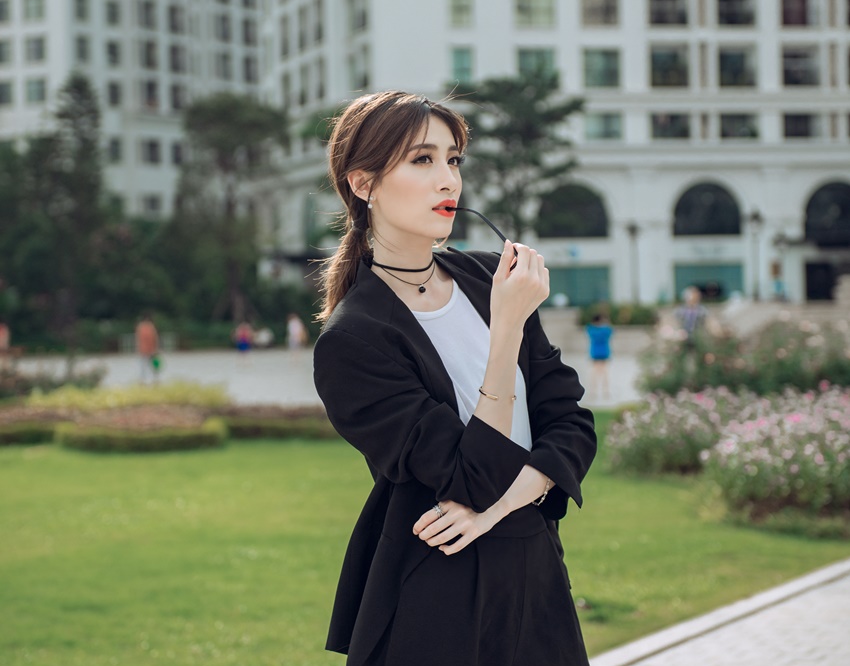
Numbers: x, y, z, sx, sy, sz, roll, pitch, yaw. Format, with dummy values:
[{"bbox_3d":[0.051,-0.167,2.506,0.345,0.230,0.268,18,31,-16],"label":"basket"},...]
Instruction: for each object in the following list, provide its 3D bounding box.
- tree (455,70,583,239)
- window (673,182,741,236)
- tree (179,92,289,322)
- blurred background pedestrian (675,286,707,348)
[{"bbox_3d":[3.705,-5.784,102.000,5.640,10.050,5.350,-1,0,0],"label":"tree"},{"bbox_3d":[13.975,-6.131,123.000,3.450,2.700,0.350,-1,0,-13],"label":"window"},{"bbox_3d":[-8.502,-5.261,110.000,4.880,10.830,4.790,-1,0,0],"label":"tree"},{"bbox_3d":[4.233,0.128,39.500,0.520,1.730,0.360,-1,0,-27],"label":"blurred background pedestrian"}]

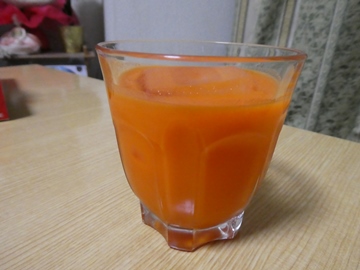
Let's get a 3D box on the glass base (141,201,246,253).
[{"bbox_3d":[0.006,0.038,0.146,0.054,0.013,0.053,6,23,11],"label":"glass base"}]

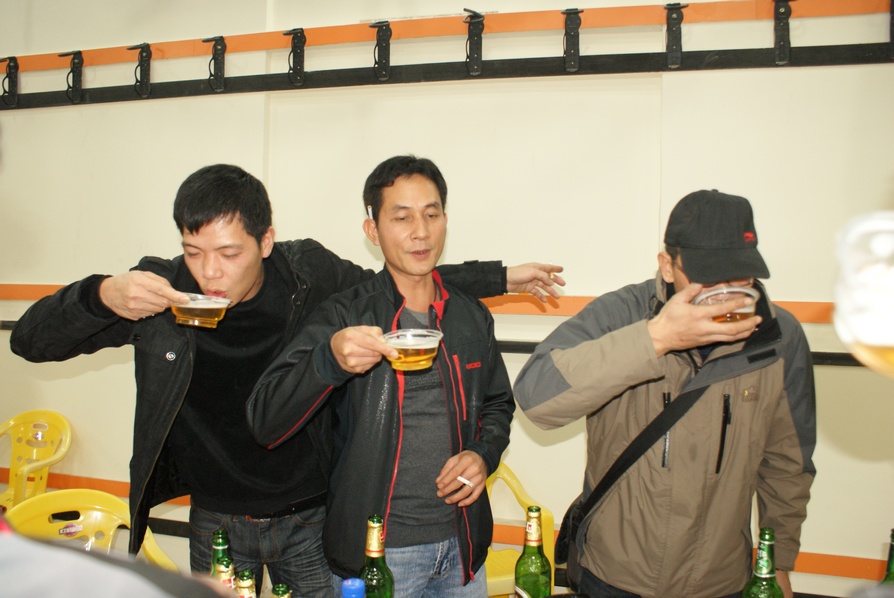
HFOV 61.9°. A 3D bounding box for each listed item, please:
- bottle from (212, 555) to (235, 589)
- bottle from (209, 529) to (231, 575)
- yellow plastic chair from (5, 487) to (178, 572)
[{"bbox_3d":[-0.360,0.557,1.205,0.073,0.280,0.073,1,2,0],"label":"bottle"},{"bbox_3d":[-0.398,0.547,1.305,0.073,0.280,0.073,1,2,0],"label":"bottle"},{"bbox_3d":[-1.040,0.990,2.140,0.560,0.790,0.560,-1,3,-44],"label":"yellow plastic chair"}]

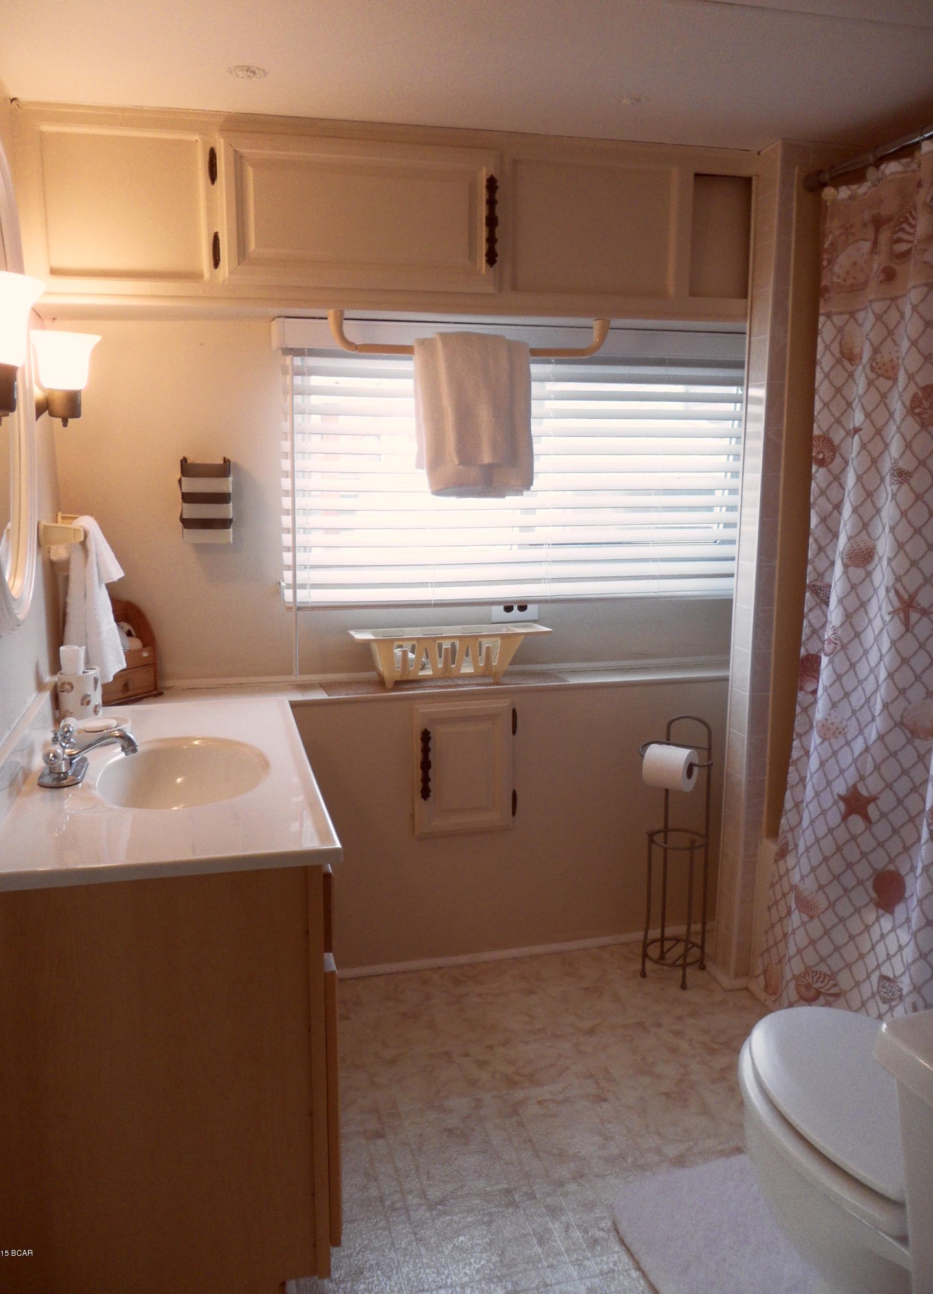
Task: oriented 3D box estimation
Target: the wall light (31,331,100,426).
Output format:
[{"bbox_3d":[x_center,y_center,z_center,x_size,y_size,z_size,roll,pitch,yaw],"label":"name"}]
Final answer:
[{"bbox_3d":[-0.817,-0.541,2.049,0.148,0.182,0.133,-3,11,-14],"label":"wall light"}]

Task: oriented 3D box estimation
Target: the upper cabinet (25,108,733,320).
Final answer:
[{"bbox_3d":[-0.139,-0.990,2.437,1.680,0.395,0.310,-3,11,-14],"label":"upper cabinet"}]

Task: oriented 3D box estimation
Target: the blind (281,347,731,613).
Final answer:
[{"bbox_3d":[0.183,-0.445,2.696,1.325,0.661,0.055,-3,11,-14],"label":"blind"}]

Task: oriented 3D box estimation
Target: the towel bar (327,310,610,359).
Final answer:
[{"bbox_3d":[0.017,-0.748,2.422,0.698,0.091,0.035,-3,11,-14],"label":"towel bar"}]

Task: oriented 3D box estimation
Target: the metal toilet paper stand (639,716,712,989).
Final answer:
[{"bbox_3d":[0.531,0.526,2.633,0.190,0.693,0.150,6,12,32],"label":"metal toilet paper stand"}]

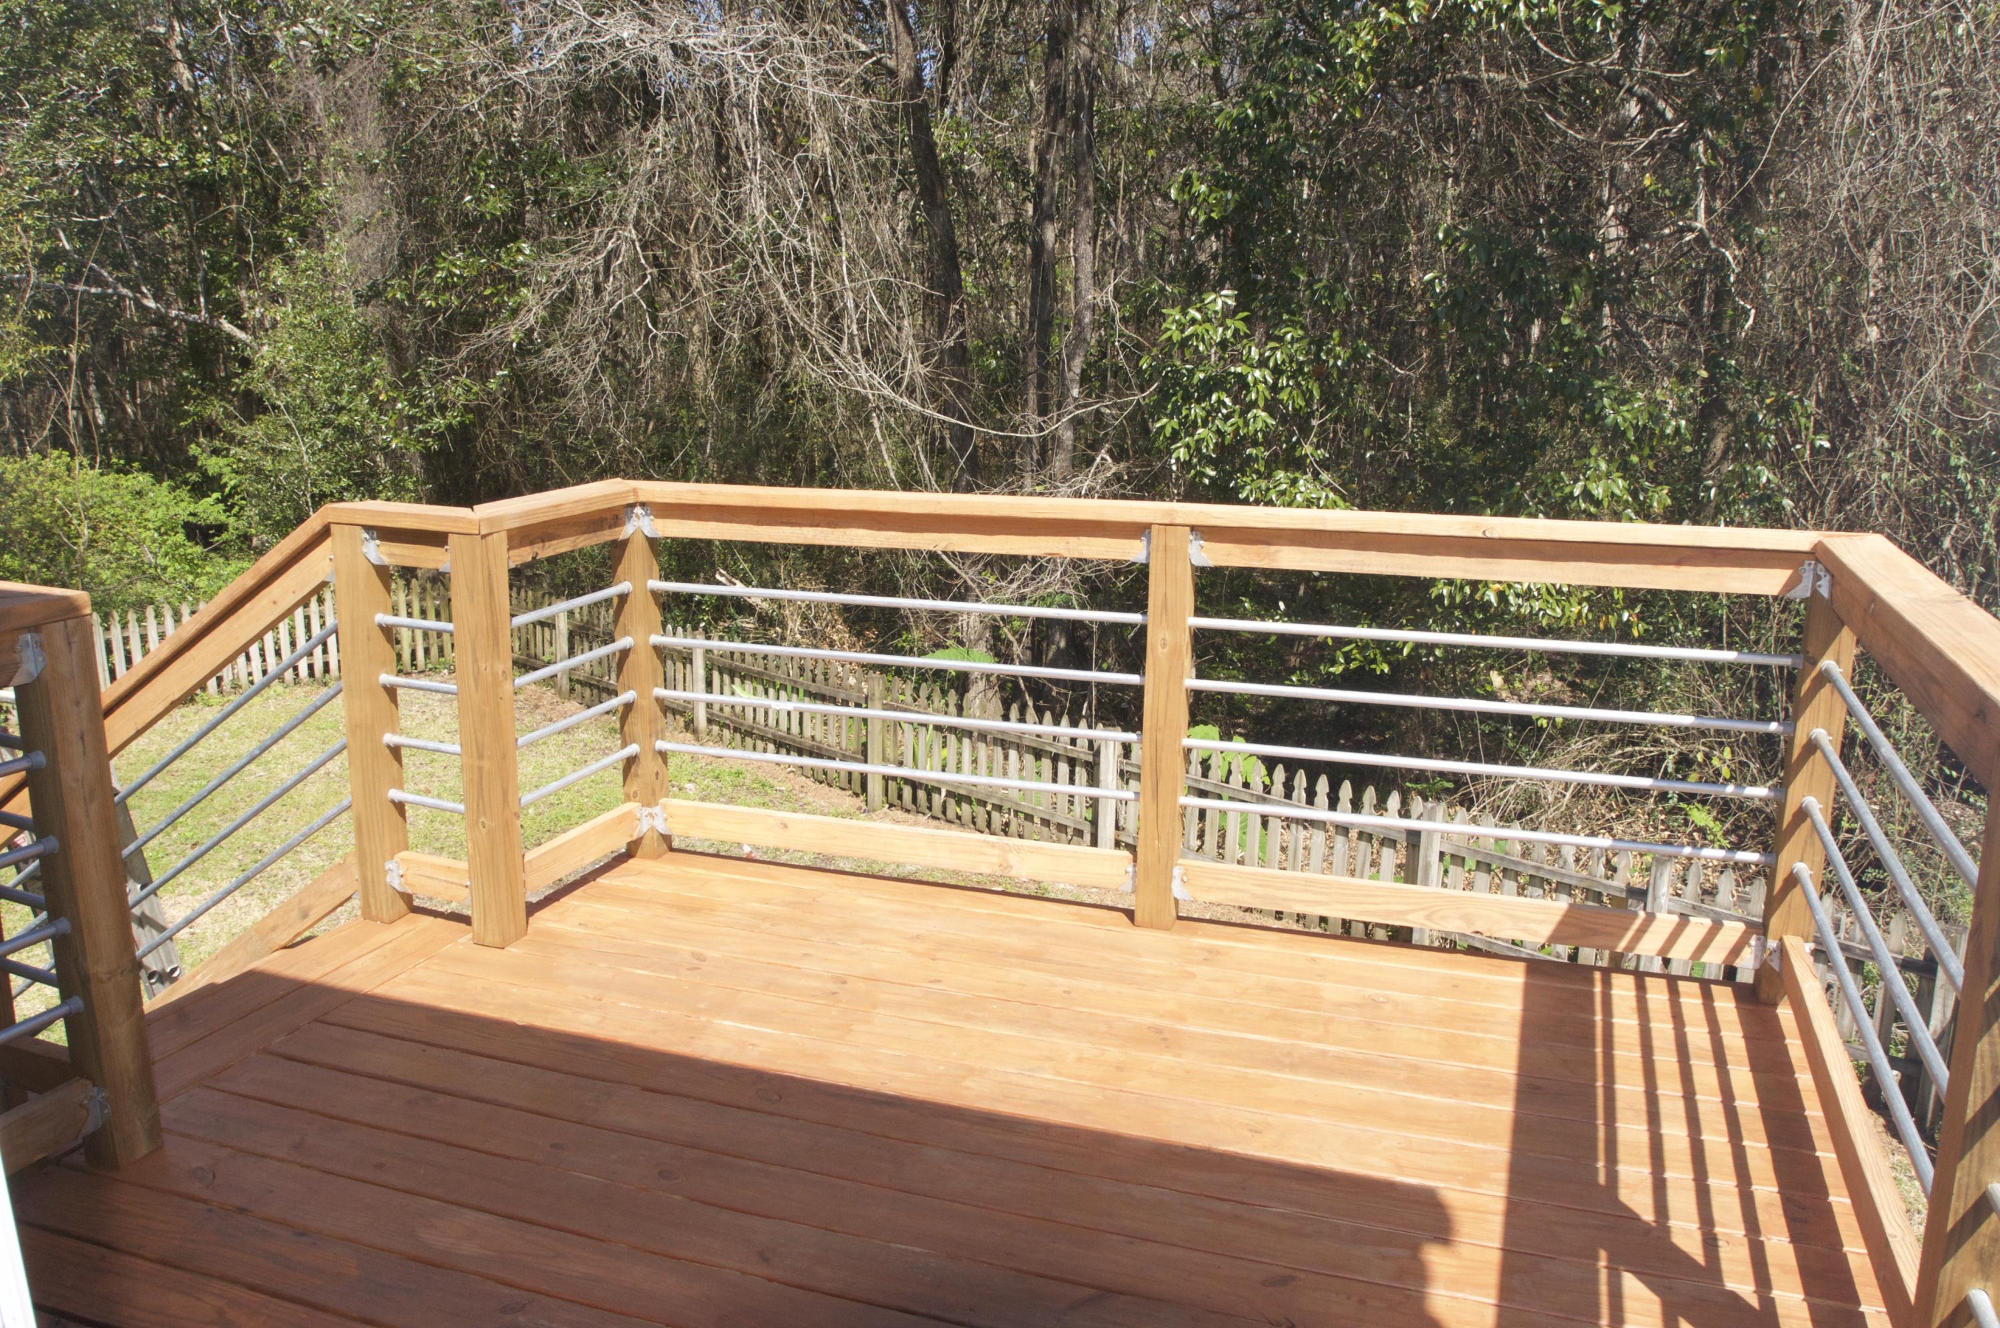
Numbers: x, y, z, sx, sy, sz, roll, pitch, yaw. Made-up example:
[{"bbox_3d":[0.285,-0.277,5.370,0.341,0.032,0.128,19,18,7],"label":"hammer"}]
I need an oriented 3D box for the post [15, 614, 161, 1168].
[{"bbox_3d":[-1.526,0.391,2.333,0.088,0.972,0.088,5,13,21],"label":"post"}]

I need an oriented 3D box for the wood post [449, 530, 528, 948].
[{"bbox_3d":[-1.200,0.185,3.264,0.088,1.000,0.088,4,13,15],"label":"wood post"}]

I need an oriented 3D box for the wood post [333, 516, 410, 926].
[{"bbox_3d":[-1.541,0.155,3.402,0.088,1.000,0.088,5,13,19],"label":"wood post"}]

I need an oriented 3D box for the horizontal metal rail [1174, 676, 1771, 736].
[{"bbox_3d":[1.077,0.093,3.187,1.350,0.025,0.025,4,13,17],"label":"horizontal metal rail"}]

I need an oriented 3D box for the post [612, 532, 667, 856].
[{"bbox_3d":[-0.996,0.049,3.856,0.088,1.000,0.088,4,13,17],"label":"post"}]

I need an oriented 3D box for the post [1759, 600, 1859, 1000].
[{"bbox_3d":[1.747,0.258,3.010,0.088,1.000,0.088,4,13,17],"label":"post"}]

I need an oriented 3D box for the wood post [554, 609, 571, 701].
[{"bbox_3d":[-3.942,-0.141,12.500,0.090,0.970,0.090,4,13,17],"label":"wood post"}]

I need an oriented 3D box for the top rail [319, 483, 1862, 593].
[{"bbox_3d":[0.085,-0.251,3.108,3.355,0.130,0.779,4,13,17],"label":"top rail"}]

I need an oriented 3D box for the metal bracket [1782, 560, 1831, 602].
[{"bbox_3d":[1.689,-0.176,2.905,0.085,0.080,0.055,4,13,17],"label":"metal bracket"}]

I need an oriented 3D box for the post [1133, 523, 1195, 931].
[{"bbox_3d":[0.405,0.163,3.426,0.088,1.000,0.088,4,13,17],"label":"post"}]

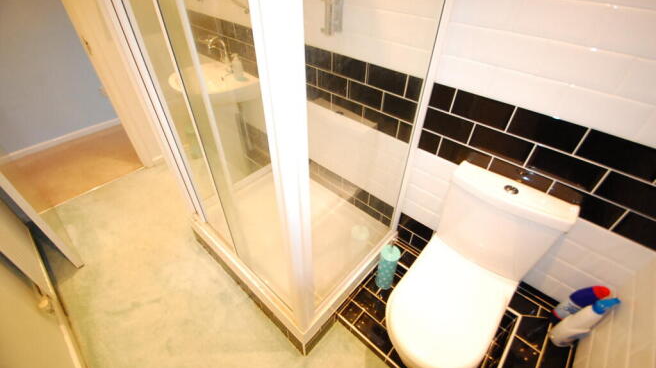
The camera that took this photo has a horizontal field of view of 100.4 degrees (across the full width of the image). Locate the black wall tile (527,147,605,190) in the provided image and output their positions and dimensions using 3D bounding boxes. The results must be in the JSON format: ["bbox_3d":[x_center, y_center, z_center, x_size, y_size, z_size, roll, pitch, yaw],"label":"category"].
[{"bbox_3d":[0.789,-0.053,0.914,0.200,0.099,0.010,31,50,29],"label":"black wall tile"}]

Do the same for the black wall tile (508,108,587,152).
[{"bbox_3d":[0.699,-0.172,0.876,0.200,0.100,0.010,31,49,30],"label":"black wall tile"}]

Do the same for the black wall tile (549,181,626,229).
[{"bbox_3d":[0.843,0.070,0.908,0.200,0.100,0.010,31,49,30],"label":"black wall tile"}]

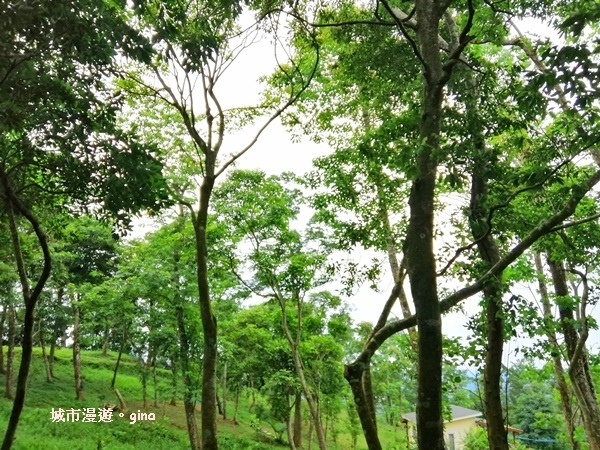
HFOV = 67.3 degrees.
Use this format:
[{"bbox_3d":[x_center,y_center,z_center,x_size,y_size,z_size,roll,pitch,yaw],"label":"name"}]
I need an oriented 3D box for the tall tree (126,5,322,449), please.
[{"bbox_3d":[-1.550,-0.420,8.000,3.800,8.500,3.500,0,-17,0],"label":"tall tree"}]

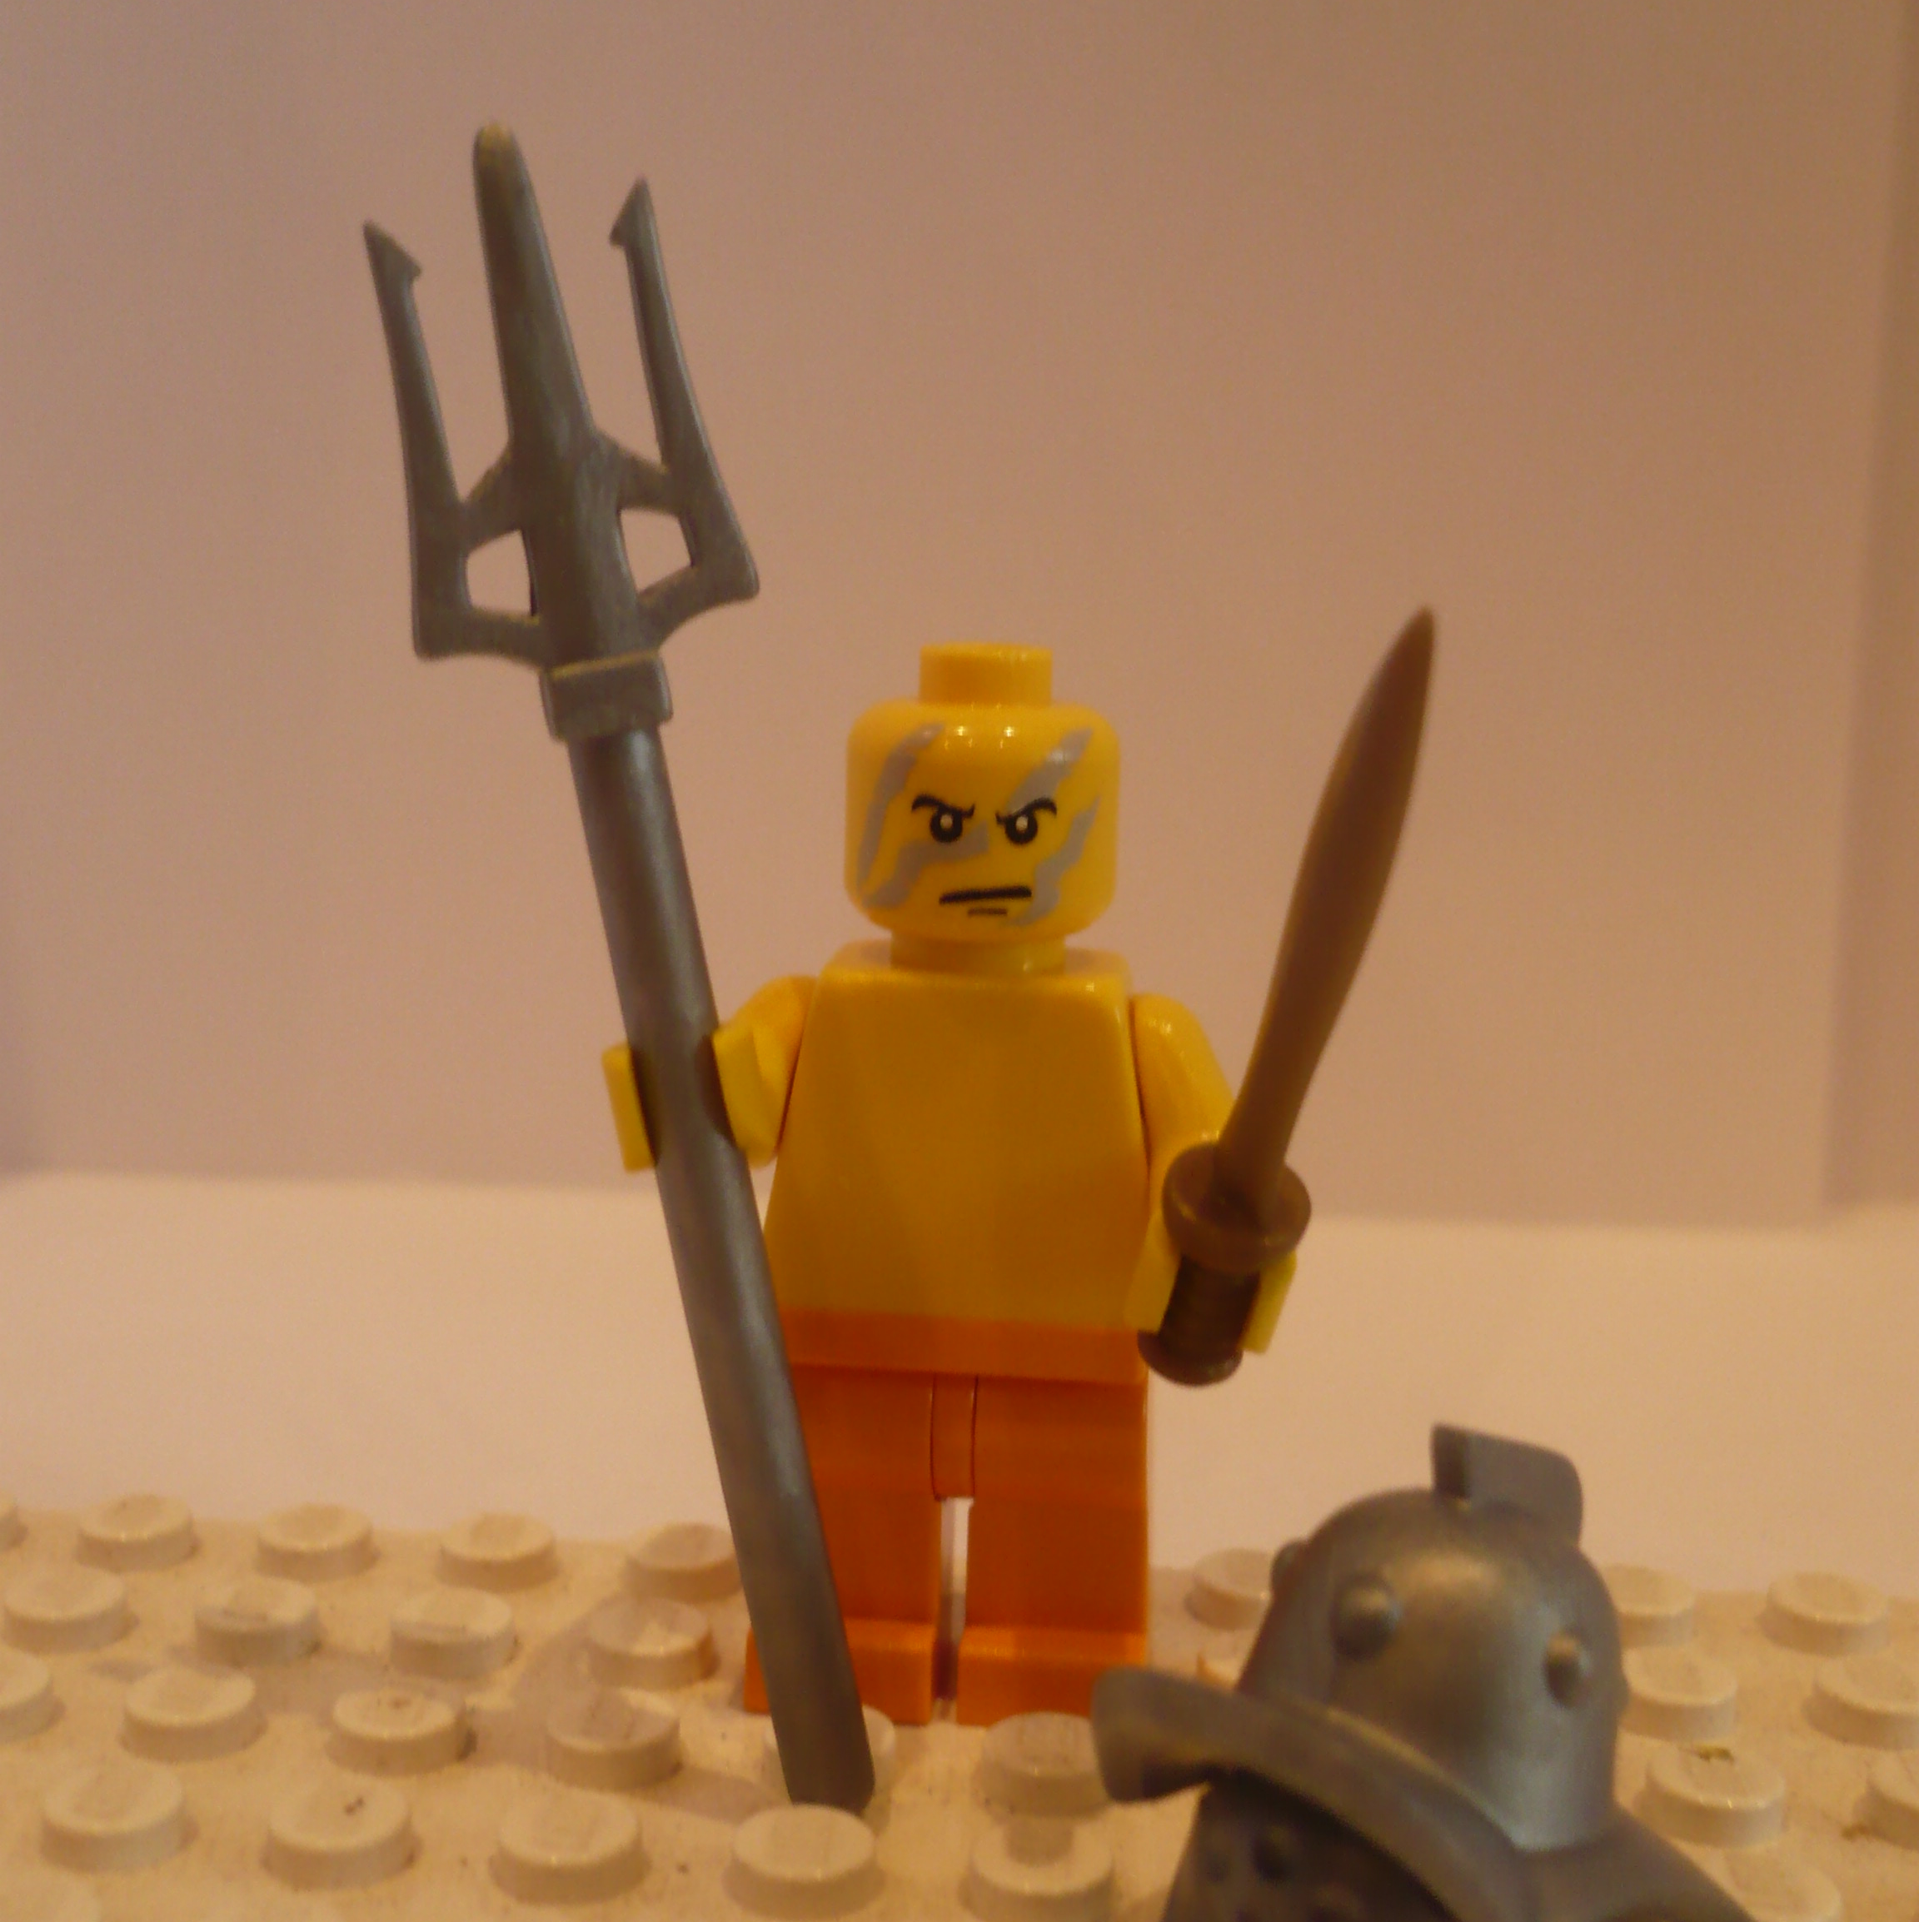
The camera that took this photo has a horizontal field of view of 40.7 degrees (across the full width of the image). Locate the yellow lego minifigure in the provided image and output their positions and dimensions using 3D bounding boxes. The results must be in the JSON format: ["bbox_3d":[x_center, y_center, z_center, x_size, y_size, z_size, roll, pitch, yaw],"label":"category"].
[{"bbox_3d":[0.000,0.010,0.096,0.024,0.040,0.018,2,10,3],"label":"yellow lego minifigure"}]

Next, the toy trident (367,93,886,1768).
[{"bbox_3d":[-0.010,0.002,0.089,0.012,0.060,0.004,-12,6,-11],"label":"toy trident"}]

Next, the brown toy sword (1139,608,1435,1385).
[{"bbox_3d":[0.011,0.002,0.083,0.005,0.030,0.005,10,34,-4],"label":"brown toy sword"}]

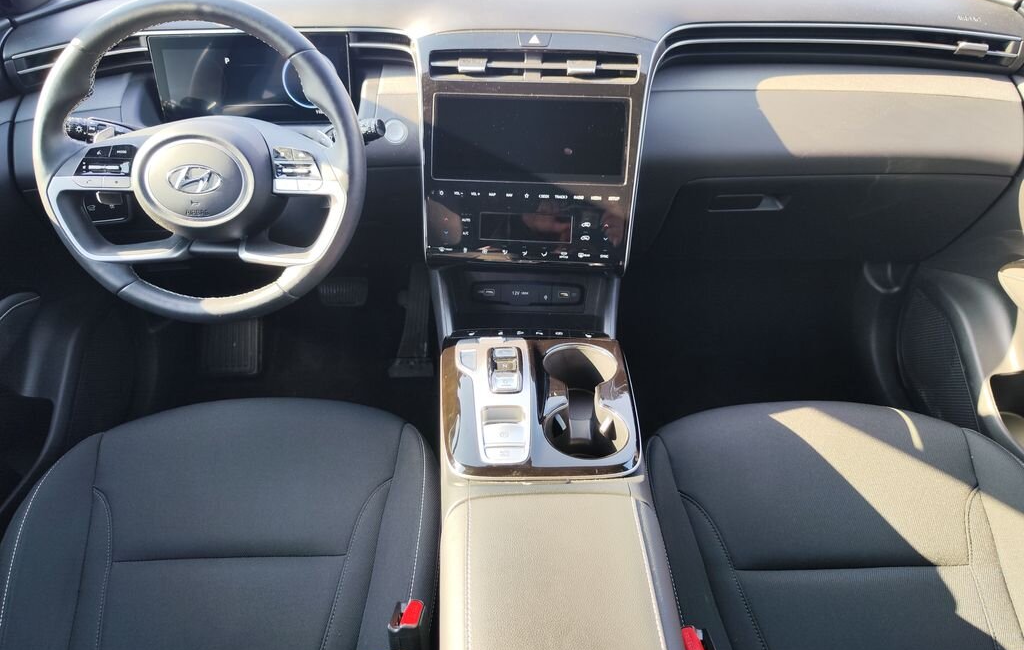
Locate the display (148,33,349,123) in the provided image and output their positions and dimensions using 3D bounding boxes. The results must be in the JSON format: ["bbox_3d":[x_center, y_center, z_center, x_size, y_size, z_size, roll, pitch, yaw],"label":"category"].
[{"bbox_3d":[-0.360,-0.347,0.961,0.267,0.115,0.030,1,25,-2],"label":"display"}]

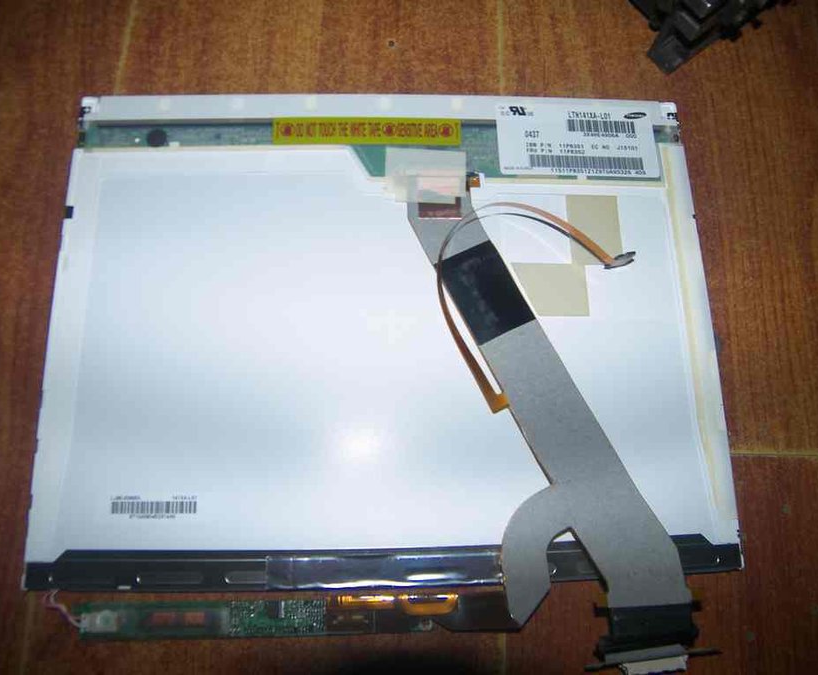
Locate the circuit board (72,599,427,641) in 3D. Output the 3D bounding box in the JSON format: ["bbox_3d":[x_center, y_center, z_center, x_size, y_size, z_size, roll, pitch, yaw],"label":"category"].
[{"bbox_3d":[-0.061,0.112,0.252,0.146,0.005,0.015,-1,76,-3],"label":"circuit board"}]

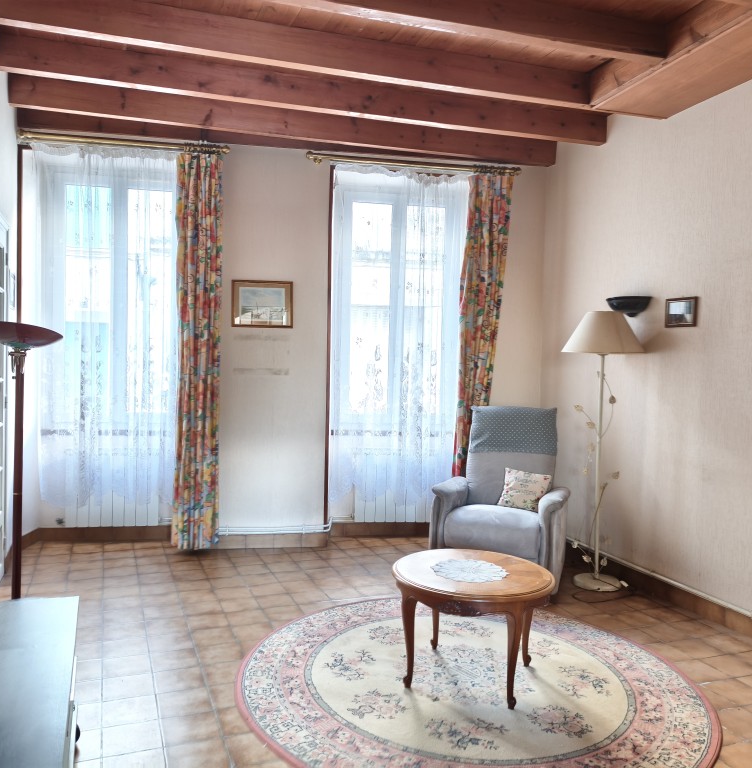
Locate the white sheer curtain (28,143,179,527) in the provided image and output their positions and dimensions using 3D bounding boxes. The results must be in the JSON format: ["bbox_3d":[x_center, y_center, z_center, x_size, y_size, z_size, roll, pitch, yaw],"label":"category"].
[{"bbox_3d":[-1.909,-0.349,4.789,0.992,2.587,0.102,1,1,-9],"label":"white sheer curtain"}]

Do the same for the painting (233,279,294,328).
[{"bbox_3d":[-0.817,-0.573,4.913,0.431,0.333,0.025,1,2,-12],"label":"painting"}]

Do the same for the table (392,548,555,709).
[{"bbox_3d":[0.419,1.071,3.048,0.695,0.485,0.599,2,3,21],"label":"table"}]

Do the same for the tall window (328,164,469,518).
[{"bbox_3d":[0.205,-0.280,5.273,1.150,2.732,0.200,1,2,-12],"label":"tall window"}]

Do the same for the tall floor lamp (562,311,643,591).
[{"bbox_3d":[1.440,0.420,4.348,0.519,1.745,0.519,1,2,-22],"label":"tall floor lamp"}]

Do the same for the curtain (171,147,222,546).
[{"bbox_3d":[-1.240,-0.211,4.732,0.320,2.763,0.150,1,2,-12],"label":"curtain"}]

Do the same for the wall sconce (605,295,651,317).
[{"bbox_3d":[1.604,-0.484,4.413,0.161,0.137,0.333,1,2,-22],"label":"wall sconce"}]

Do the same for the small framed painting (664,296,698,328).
[{"bbox_3d":[1.816,-0.423,4.064,0.020,0.168,0.239,1,2,-22],"label":"small framed painting"}]

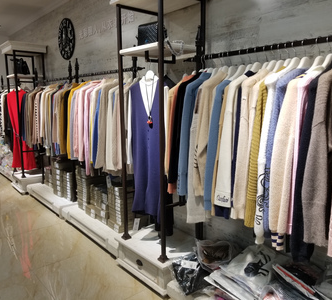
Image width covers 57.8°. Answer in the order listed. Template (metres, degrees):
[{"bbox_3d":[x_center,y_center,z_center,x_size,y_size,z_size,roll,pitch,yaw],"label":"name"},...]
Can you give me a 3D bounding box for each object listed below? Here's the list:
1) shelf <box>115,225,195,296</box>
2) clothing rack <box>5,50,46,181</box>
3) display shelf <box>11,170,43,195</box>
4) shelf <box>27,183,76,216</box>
[{"bbox_3d":[-0.051,0.869,2.476,0.469,0.193,0.632,-8,12,-40],"label":"shelf"},{"bbox_3d":[-2.110,-0.506,4.611,0.422,1.863,0.503,-8,12,-40],"label":"clothing rack"},{"bbox_3d":[-2.112,0.502,4.787,0.462,0.197,0.626,-8,12,-40],"label":"display shelf"},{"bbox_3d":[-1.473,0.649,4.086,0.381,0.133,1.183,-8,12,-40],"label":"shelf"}]

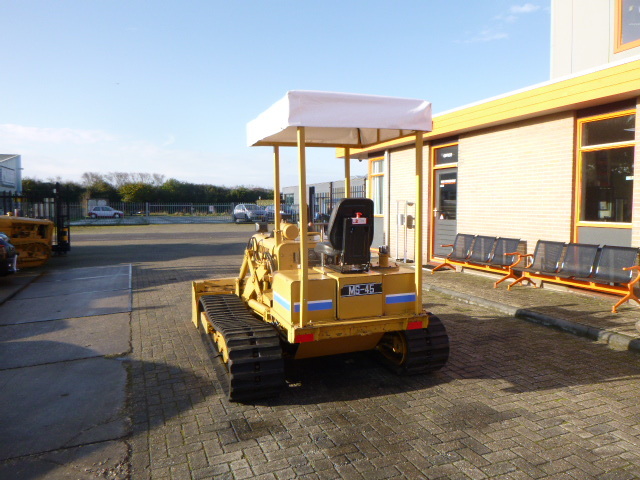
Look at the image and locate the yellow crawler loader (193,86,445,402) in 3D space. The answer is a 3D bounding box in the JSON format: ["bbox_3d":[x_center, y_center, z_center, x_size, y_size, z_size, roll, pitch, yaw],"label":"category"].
[{"bbox_3d":[-0.190,0.002,4.682,1.850,2.200,2.920,-2,4,-21],"label":"yellow crawler loader"}]

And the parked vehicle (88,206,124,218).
[{"bbox_3d":[-24.944,-3.176,53.911,3.850,1.420,1.640,-2,5,-24],"label":"parked vehicle"}]

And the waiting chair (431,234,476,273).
[{"bbox_3d":[2.660,0.289,9.220,0.670,0.790,0.600,-2,4,-22],"label":"waiting chair"}]

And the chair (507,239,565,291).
[{"bbox_3d":[3.452,0.423,7.378,0.670,0.790,0.600,-2,4,-22],"label":"chair"}]

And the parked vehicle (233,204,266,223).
[{"bbox_3d":[-6.315,-2.388,41.937,1.760,1.580,4.200,-2,5,-26],"label":"parked vehicle"}]

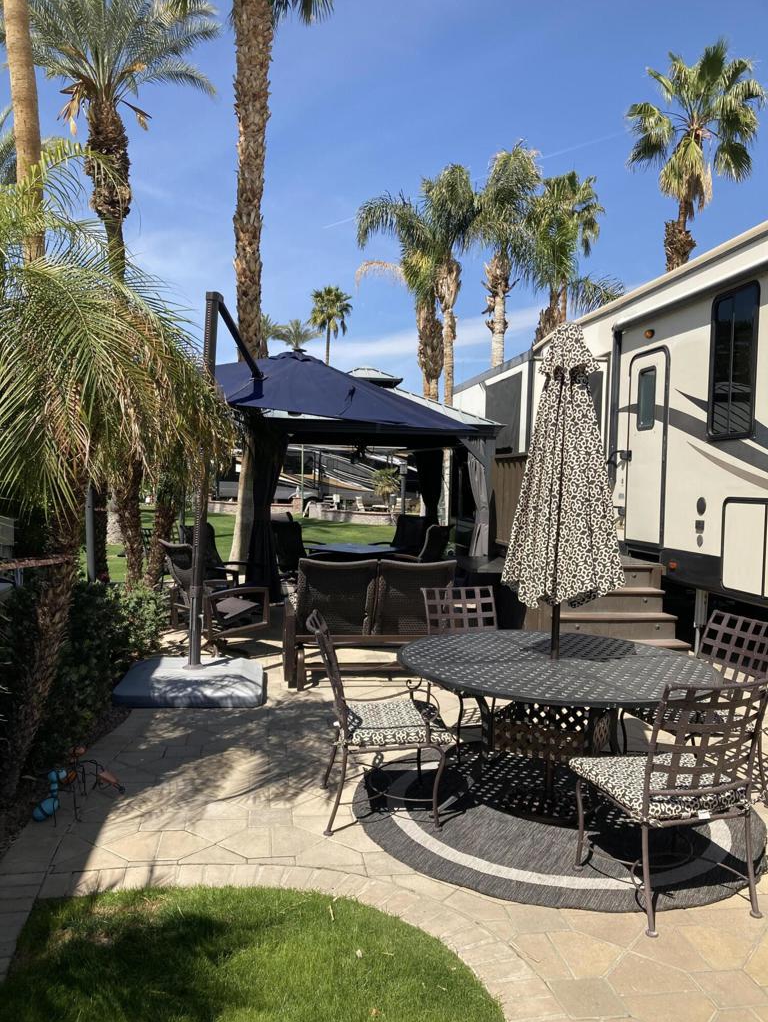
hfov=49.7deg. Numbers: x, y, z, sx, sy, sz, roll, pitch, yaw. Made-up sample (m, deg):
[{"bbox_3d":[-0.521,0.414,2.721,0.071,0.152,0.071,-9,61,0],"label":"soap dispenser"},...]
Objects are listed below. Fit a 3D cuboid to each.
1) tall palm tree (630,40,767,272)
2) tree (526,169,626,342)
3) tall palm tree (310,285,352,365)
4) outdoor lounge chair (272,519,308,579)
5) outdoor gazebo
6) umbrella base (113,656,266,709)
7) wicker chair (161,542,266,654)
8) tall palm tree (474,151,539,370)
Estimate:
[{"bbox_3d":[6.198,-4.354,16.748,2.900,10.007,2.900,0,4,0],"label":"tall palm tree"},{"bbox_3d":[4.177,-3.438,18.312,2.300,7.939,2.300,0,4,0],"label":"tree"},{"bbox_3d":[-3.035,-7.168,47.635,2.700,11.421,2.700,0,4,0],"label":"tall palm tree"},{"bbox_3d":[-1.028,0.556,9.958,0.780,0.970,0.680,2,4,24],"label":"outdoor lounge chair"},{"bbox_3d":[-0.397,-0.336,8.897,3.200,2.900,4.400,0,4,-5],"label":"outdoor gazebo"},{"bbox_3d":[-1.381,1.212,6.093,1.000,0.160,0.960,0,4,-3],"label":"umbrella base"},{"bbox_3d":[-1.506,0.732,7.364,0.700,0.950,0.840,3,5,37],"label":"wicker chair"},{"bbox_3d":[2.681,-3.720,18.294,2.100,8.478,2.100,0,4,0],"label":"tall palm tree"}]

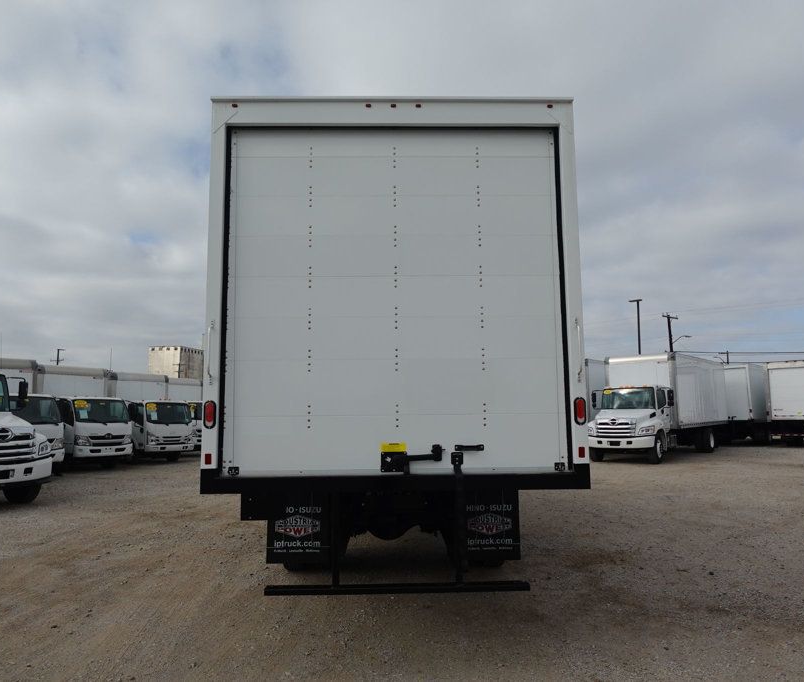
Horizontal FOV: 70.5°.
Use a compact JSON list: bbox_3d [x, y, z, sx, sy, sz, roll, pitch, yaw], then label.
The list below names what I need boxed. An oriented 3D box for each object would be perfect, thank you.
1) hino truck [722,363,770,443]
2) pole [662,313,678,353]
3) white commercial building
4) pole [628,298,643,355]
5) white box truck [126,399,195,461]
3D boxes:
[{"bbox_3d":[19.100,3.450,31.500,2.450,3.800,9.300,-5,-7,43],"label":"hino truck"},{"bbox_3d":[25.250,2.630,53.000,2.200,10.400,0.400,1,-6,-32],"label":"pole"},{"bbox_3d":[-78.600,12.800,197.400,12.200,20.500,15.500,-1,-5,10],"label":"white commercial building"},{"bbox_3d":[17.950,1.740,43.000,1.000,9.800,0.400,0,-5,0],"label":"pole"},{"bbox_3d":[-11.900,3.250,24.300,7.000,3.400,2.400,-4,-7,37],"label":"white box truck"}]

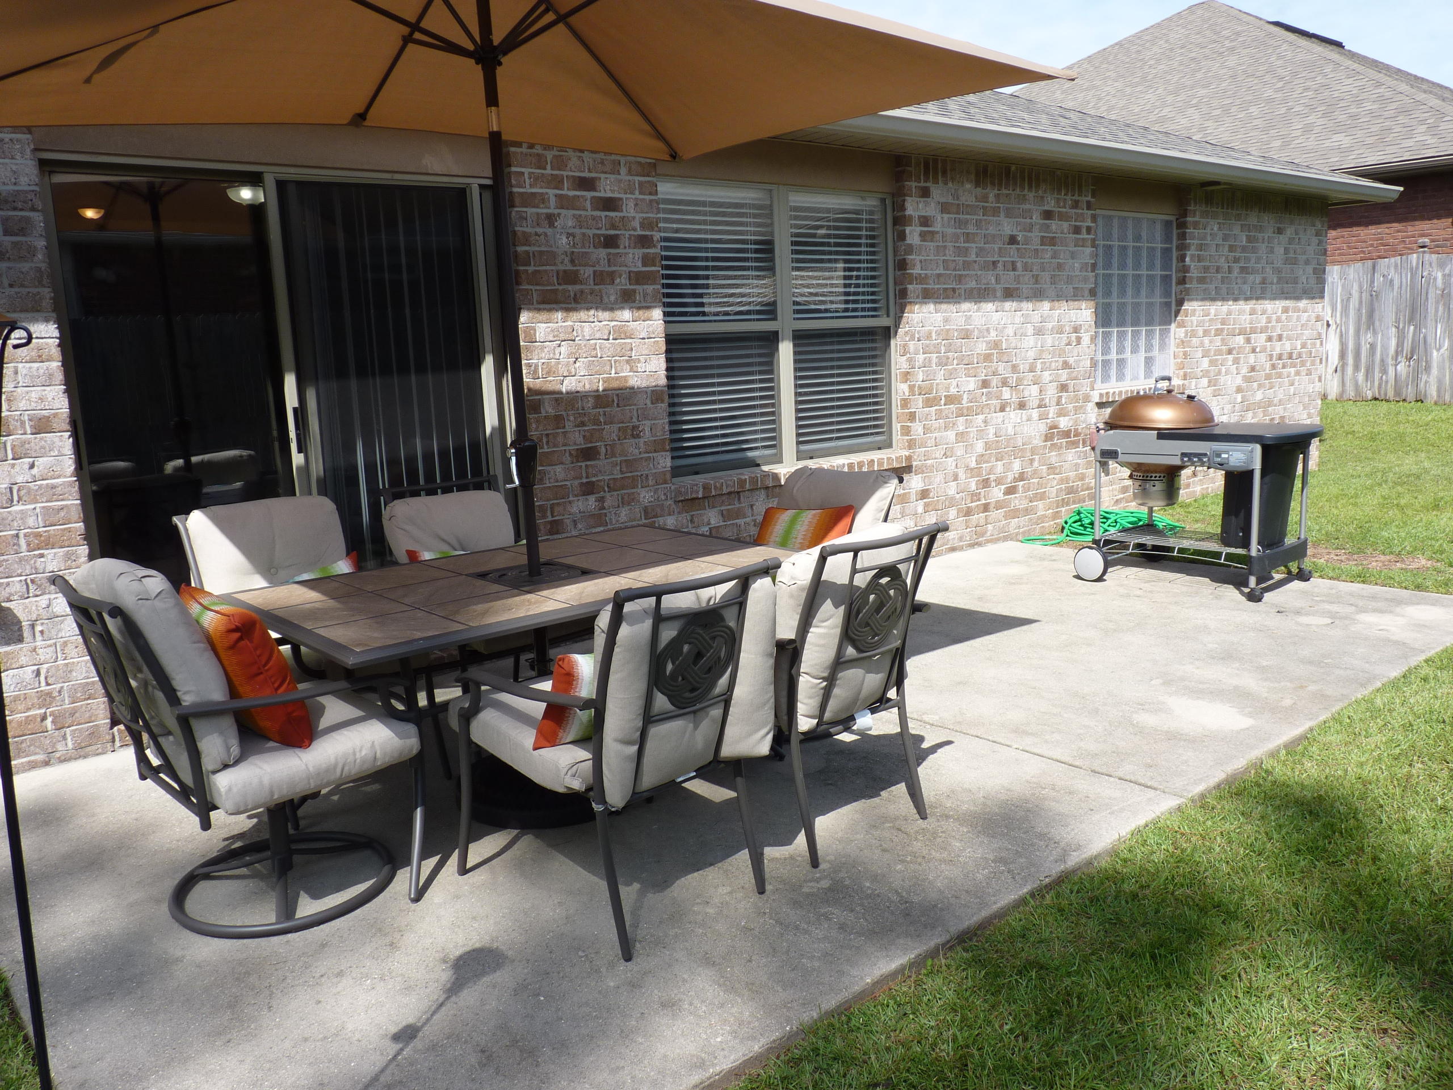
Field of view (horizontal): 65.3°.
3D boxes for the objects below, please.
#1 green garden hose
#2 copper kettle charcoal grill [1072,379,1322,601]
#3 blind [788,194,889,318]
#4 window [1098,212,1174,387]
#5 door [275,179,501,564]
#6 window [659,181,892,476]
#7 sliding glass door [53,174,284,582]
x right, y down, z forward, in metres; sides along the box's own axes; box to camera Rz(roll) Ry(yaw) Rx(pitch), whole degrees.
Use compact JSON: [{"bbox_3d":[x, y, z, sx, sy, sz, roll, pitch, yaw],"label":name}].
[{"bbox_3d":[2.510,-0.146,7.579,0.920,0.190,0.690,-11,13,-39],"label":"green garden hose"},{"bbox_3d":[2.547,-0.339,6.003,0.750,1.095,1.150,-11,13,-39],"label":"copper kettle charcoal grill"},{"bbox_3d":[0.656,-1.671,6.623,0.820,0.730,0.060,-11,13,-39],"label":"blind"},{"bbox_3d":[3.024,-1.844,8.566,1.290,1.262,0.100,-11,13,-39],"label":"window"},{"bbox_3d":[-1.401,-0.539,4.908,0.950,1.980,0.060,-11,13,-39],"label":"door"},{"bbox_3d":[0.299,-1.201,6.300,1.830,1.500,0.100,-11,13,-39],"label":"window"},{"bbox_3d":[-2.047,-0.408,4.407,0.845,1.955,0.060,-11,13,-39],"label":"sliding glass door"}]

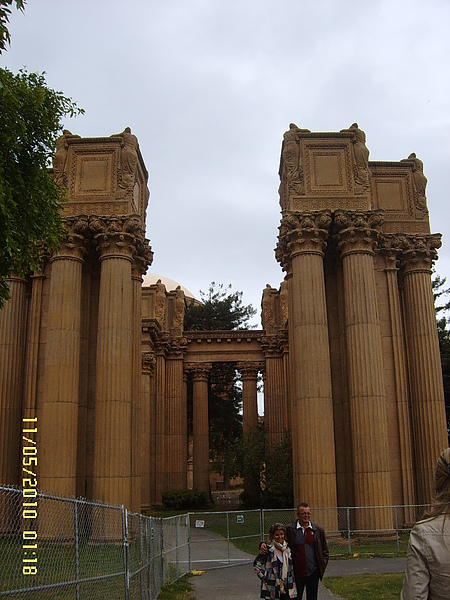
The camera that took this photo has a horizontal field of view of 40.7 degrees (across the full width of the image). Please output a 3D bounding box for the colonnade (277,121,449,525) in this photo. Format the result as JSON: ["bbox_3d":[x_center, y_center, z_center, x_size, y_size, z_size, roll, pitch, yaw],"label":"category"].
[{"bbox_3d":[7.315,1.531,33.038,9.250,20.920,6.100,0,-15,-3],"label":"colonnade"}]

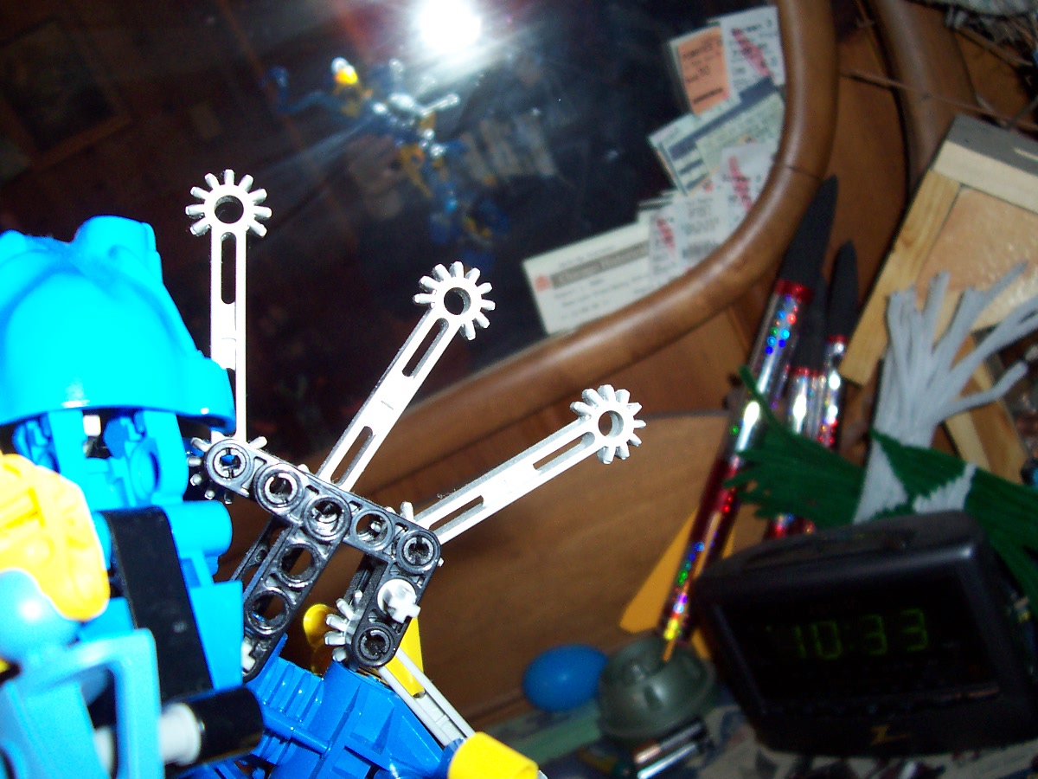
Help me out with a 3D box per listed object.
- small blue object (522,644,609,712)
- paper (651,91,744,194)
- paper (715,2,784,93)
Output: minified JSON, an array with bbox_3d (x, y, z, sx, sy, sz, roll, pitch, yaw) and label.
[{"bbox_3d":[0.033,0.196,0.755,0.060,0.045,0.045,-21,18,2],"label":"small blue object"},{"bbox_3d":[0.120,-0.154,0.692,0.064,0.046,0.002,-34,17,6],"label":"paper"},{"bbox_3d":[0.142,-0.206,0.677,0.038,0.052,0.002,-16,18,0],"label":"paper"}]

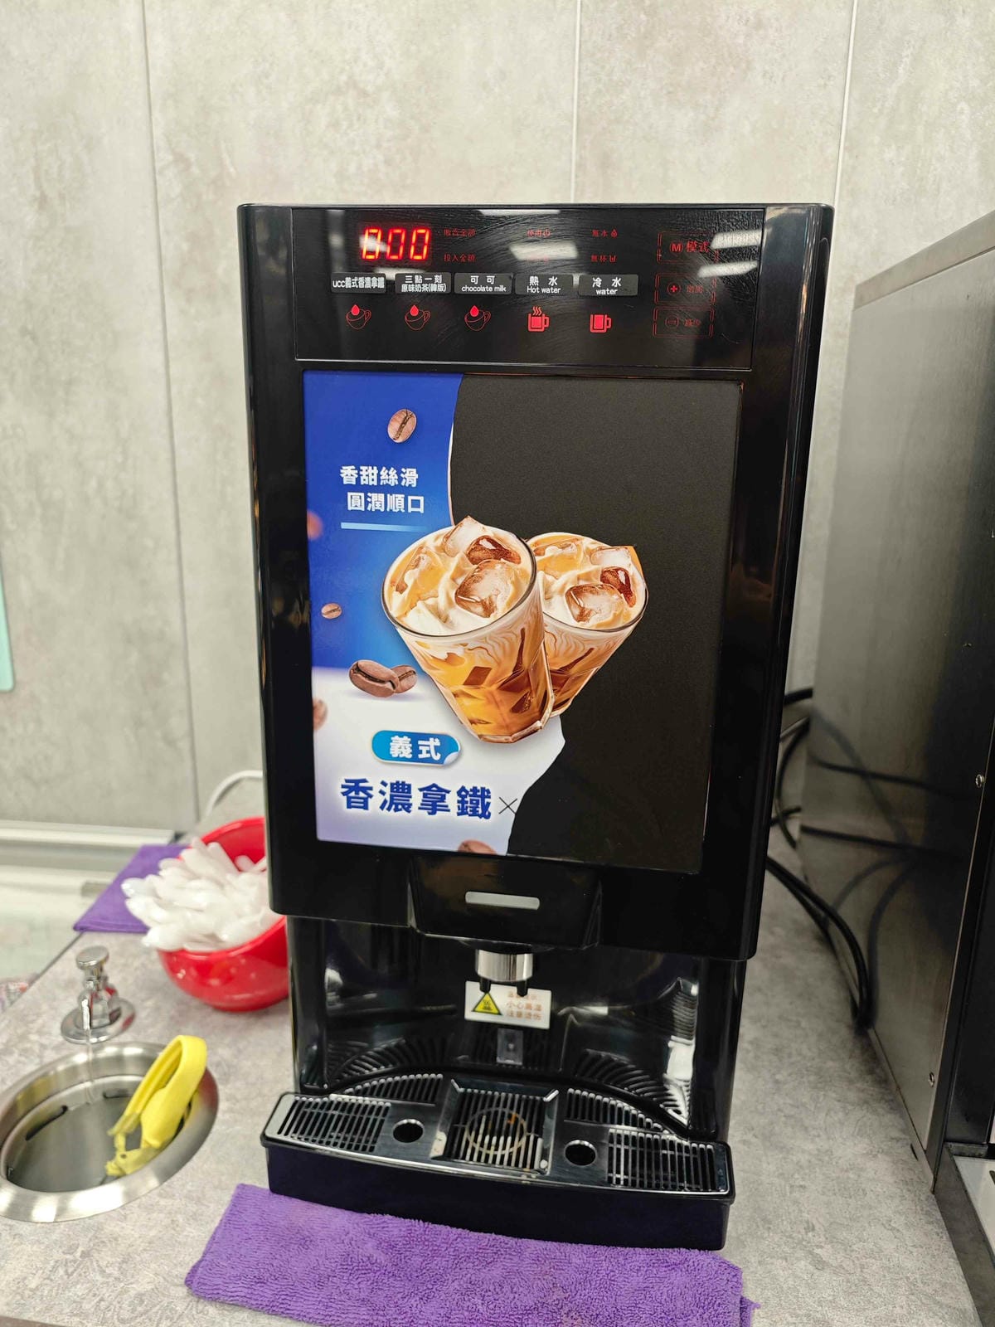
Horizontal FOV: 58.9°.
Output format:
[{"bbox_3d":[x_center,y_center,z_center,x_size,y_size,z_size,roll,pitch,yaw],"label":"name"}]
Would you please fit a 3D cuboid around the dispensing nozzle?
[{"bbox_3d":[0.006,0.193,0.562,0.037,0.040,0.037,3,14,7],"label":"dispensing nozzle"}]

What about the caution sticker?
[{"bbox_3d":[0.008,0.249,0.641,0.062,0.031,0.002,3,14,7],"label":"caution sticker"}]

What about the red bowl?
[{"bbox_3d":[-0.224,0.226,0.806,0.171,0.149,0.171,1,14,0],"label":"red bowl"}]

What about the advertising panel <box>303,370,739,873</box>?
[{"bbox_3d":[0.008,-0.018,0.502,0.233,0.277,0.005,3,14,7],"label":"advertising panel"}]

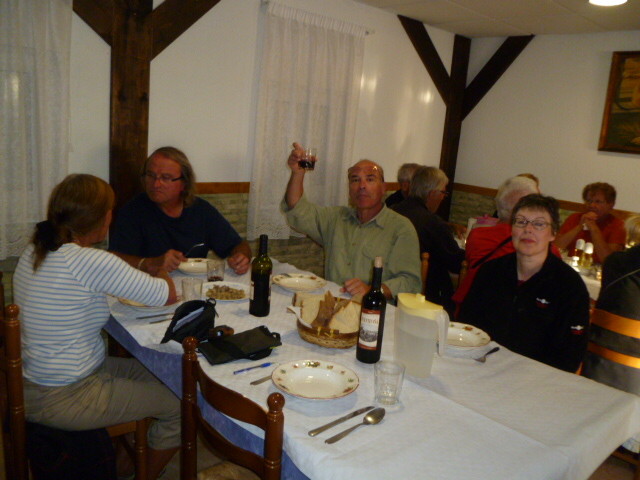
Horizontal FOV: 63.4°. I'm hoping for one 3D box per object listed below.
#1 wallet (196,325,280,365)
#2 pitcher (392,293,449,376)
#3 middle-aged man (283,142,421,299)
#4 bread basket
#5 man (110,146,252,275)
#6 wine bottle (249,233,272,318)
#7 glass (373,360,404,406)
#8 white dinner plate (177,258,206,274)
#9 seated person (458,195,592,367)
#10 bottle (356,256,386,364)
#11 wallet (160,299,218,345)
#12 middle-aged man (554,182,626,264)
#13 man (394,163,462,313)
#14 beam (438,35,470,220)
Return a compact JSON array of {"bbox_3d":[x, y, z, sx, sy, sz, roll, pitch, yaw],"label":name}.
[{"bbox_3d":[-0.244,0.329,1.583,0.240,0.040,0.135,-6,16,-43],"label":"wallet"},{"bbox_3d":[0.301,0.284,1.548,0.165,0.228,0.108,14,15,36],"label":"pitcher"},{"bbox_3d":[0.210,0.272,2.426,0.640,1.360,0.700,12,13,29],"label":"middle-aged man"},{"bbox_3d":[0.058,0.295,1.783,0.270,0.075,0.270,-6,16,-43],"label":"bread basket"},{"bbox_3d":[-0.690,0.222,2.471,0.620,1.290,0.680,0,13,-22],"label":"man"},{"bbox_3d":[-0.215,0.125,1.927,0.075,0.298,0.075,5,12,0],"label":"wine bottle"},{"bbox_3d":[0.181,0.380,1.365,0.079,0.095,0.079,5,12,0],"label":"glass"},{"bbox_3d":[-0.548,0.137,2.382,0.233,0.038,0.233,5,12,-1],"label":"white dinner plate"},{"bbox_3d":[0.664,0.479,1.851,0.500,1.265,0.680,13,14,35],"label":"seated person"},{"bbox_3d":[0.167,0.213,1.589,0.075,0.328,0.075,8,12,14],"label":"bottle"},{"bbox_3d":[-0.415,0.264,1.668,0.200,0.100,0.120,-6,16,-43],"label":"wallet"},{"bbox_3d":[1.890,0.244,3.550,0.540,1.250,0.780,14,15,38],"label":"middle-aged man"},{"bbox_3d":[0.670,0.229,3.020,0.800,1.290,0.560,-3,14,-35],"label":"man"},{"bbox_3d":[1.351,-0.854,5.503,0.150,2.500,0.150,-6,16,-43],"label":"beam"}]

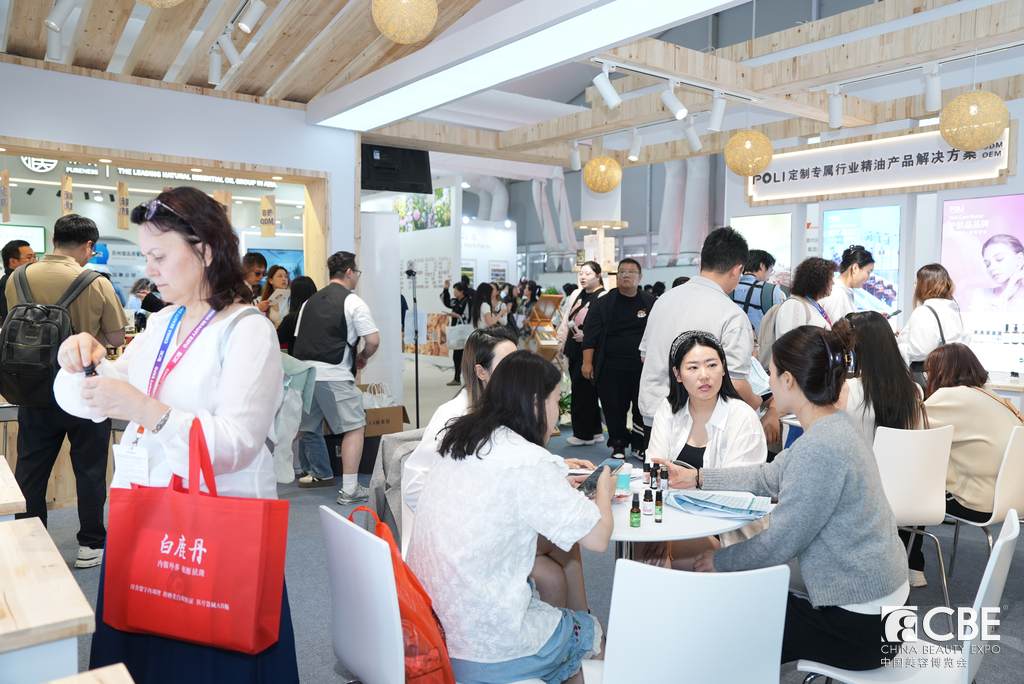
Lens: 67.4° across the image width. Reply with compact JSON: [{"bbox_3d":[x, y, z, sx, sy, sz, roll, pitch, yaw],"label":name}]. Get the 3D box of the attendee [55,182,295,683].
[{"bbox_3d":[-0.761,0.468,1.745,0.490,1.645,0.460,3,5,37],"label":"attendee"}]

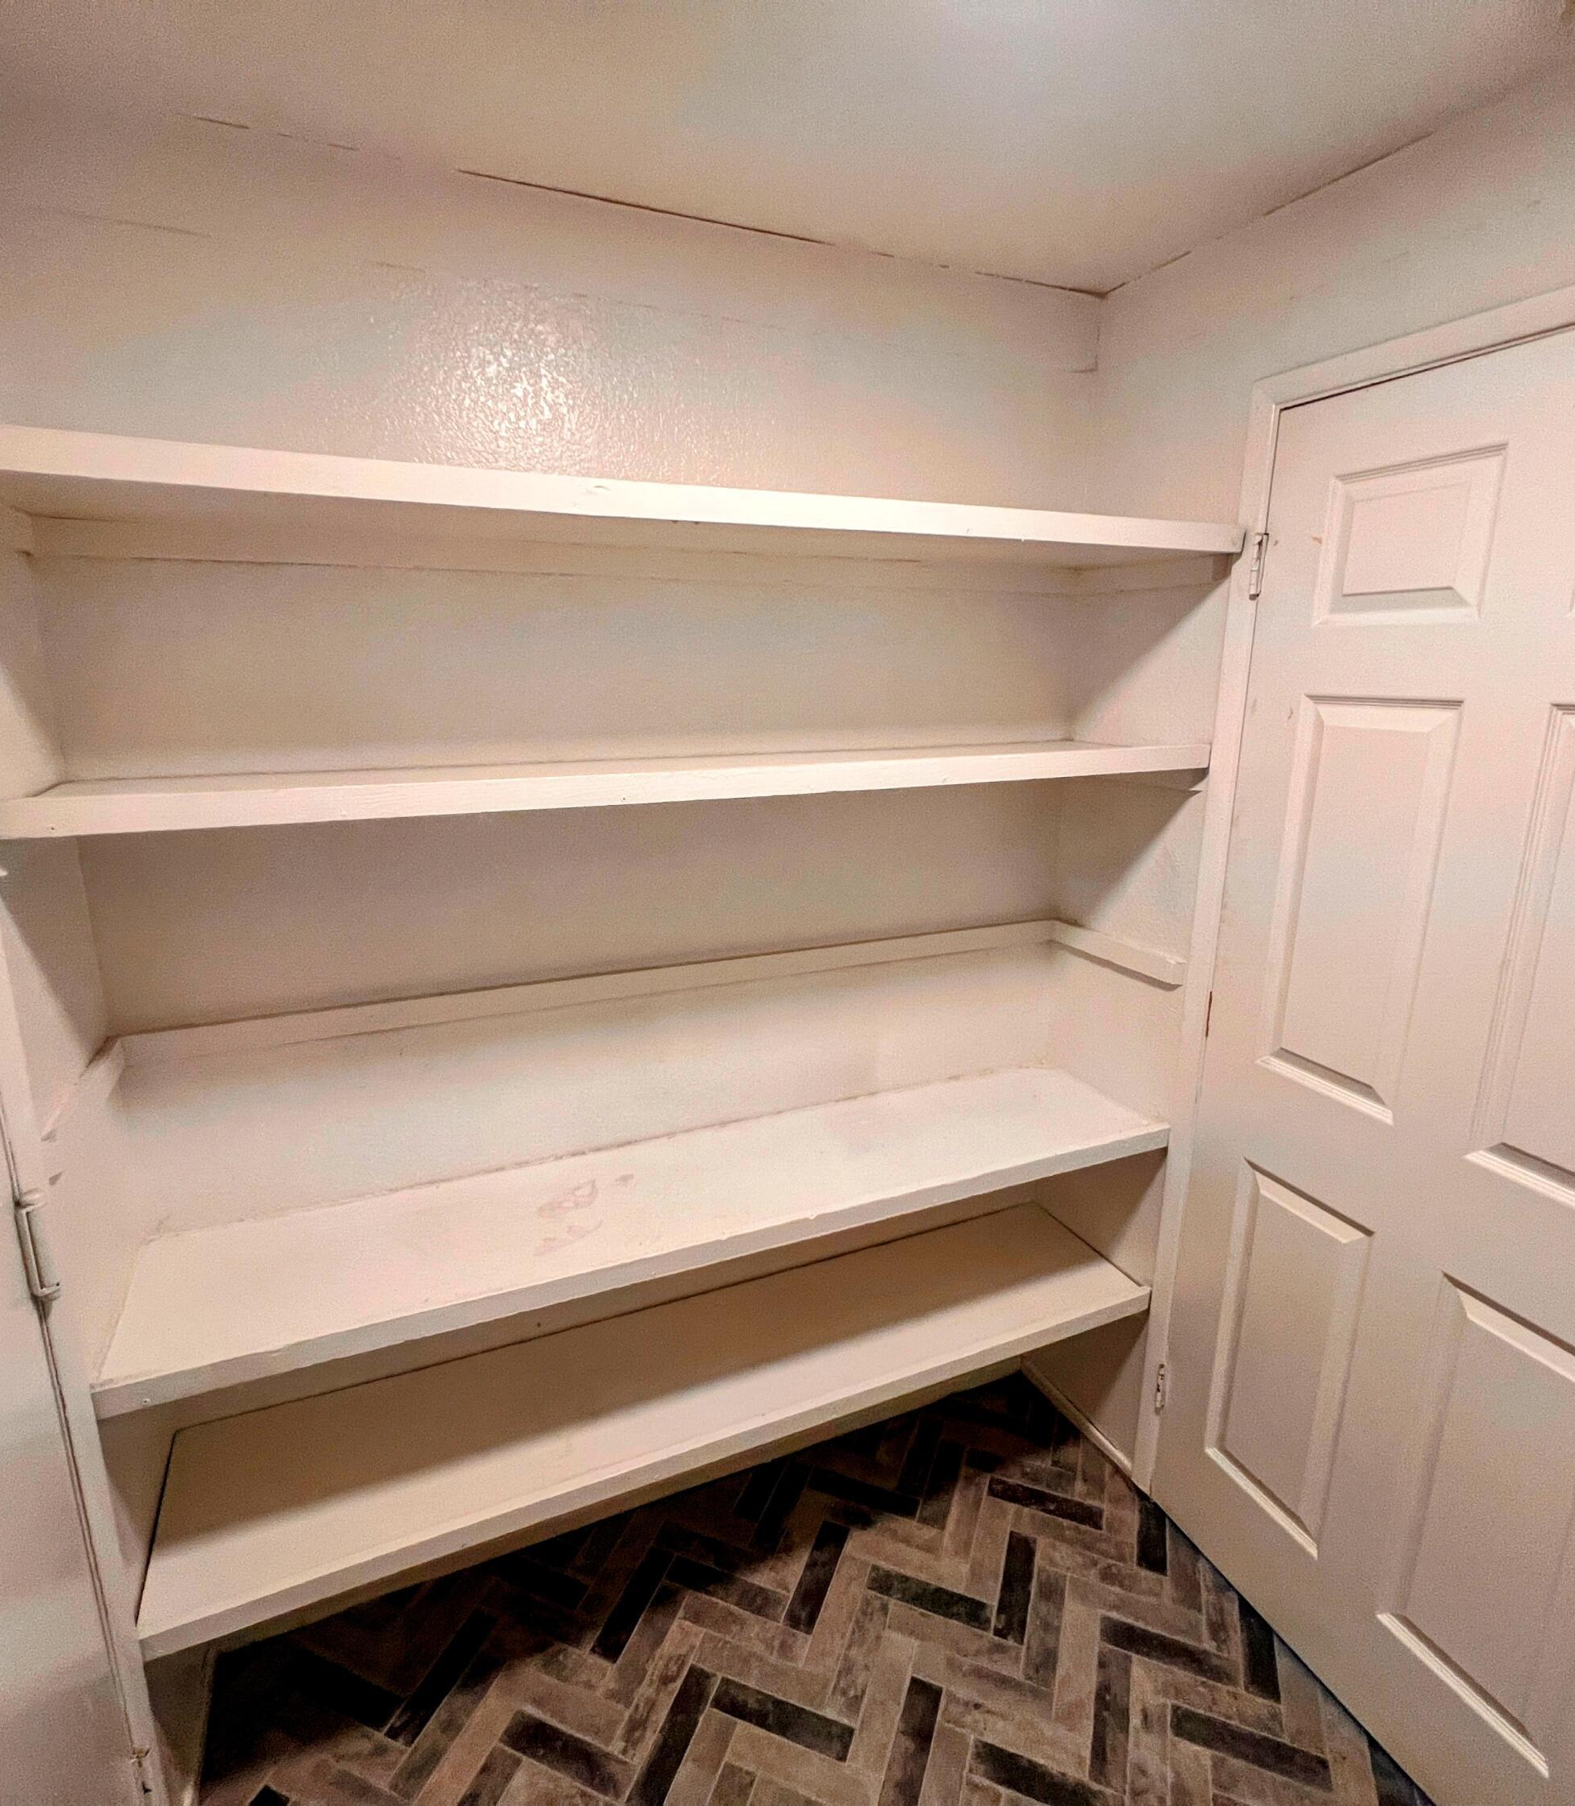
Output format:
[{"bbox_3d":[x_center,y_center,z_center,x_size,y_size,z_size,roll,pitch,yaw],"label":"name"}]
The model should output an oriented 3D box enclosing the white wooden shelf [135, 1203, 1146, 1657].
[{"bbox_3d":[-0.126,0.826,1.615,1.665,0.041,0.350,-6,16,-22],"label":"white wooden shelf"}]

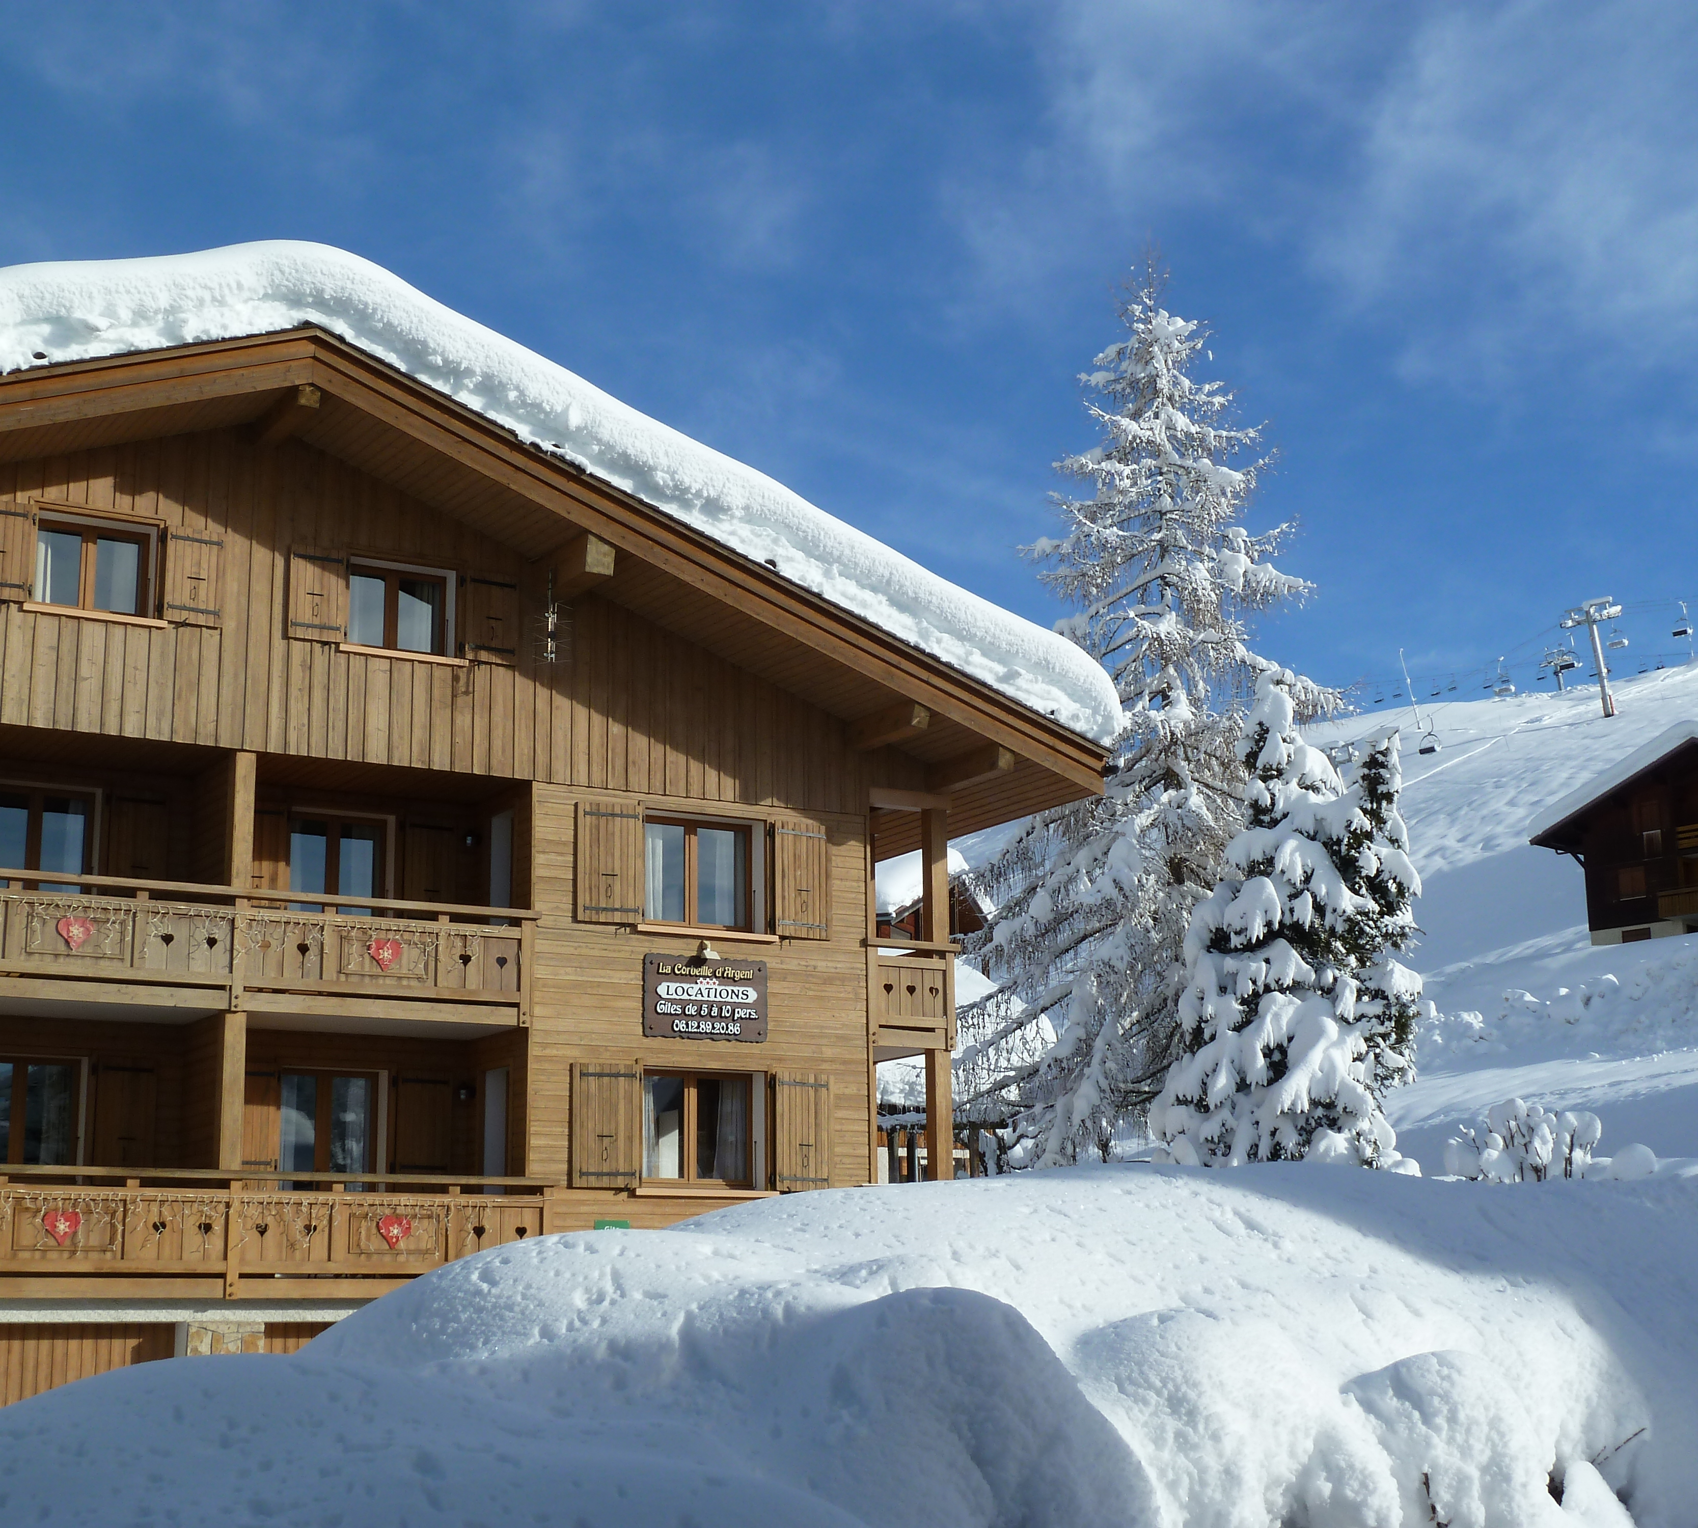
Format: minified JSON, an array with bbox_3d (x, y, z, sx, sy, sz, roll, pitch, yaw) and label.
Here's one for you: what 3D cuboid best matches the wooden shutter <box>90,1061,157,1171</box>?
[{"bbox_3d":[-7.188,3.570,25.725,0.598,1.239,0.050,7,-15,-29],"label":"wooden shutter"}]

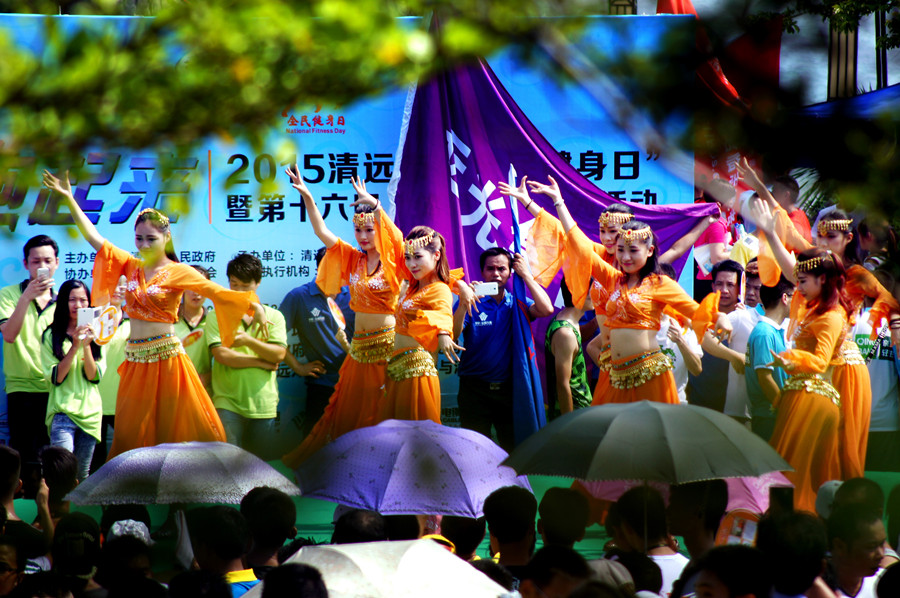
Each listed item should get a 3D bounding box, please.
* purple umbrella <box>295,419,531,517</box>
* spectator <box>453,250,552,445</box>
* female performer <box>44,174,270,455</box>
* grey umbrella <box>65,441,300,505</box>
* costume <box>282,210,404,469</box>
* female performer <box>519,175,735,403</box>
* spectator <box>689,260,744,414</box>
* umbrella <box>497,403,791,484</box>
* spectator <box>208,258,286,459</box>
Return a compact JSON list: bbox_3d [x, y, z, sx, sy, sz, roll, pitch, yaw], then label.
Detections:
[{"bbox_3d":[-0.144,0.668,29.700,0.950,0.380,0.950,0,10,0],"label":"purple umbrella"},{"bbox_3d":[0.281,0.575,40.200,0.540,1.700,0.420,0,5,3],"label":"spectator"},{"bbox_3d":[-1.464,0.272,37.300,1.100,1.820,0.500,2,5,25],"label":"female performer"},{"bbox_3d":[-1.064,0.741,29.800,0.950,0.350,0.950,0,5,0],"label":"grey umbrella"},{"bbox_3d":[-0.539,0.318,38.000,0.600,1.520,0.500,2,5,20],"label":"costume"},{"bbox_3d":[0.877,0.274,37.500,1.000,1.760,0.500,2,5,25],"label":"female performer"},{"bbox_3d":[1.431,0.645,40.300,0.500,1.700,0.350,0,5,0],"label":"spectator"},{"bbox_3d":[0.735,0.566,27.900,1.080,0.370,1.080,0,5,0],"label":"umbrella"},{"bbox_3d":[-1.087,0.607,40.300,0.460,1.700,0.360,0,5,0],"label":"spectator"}]

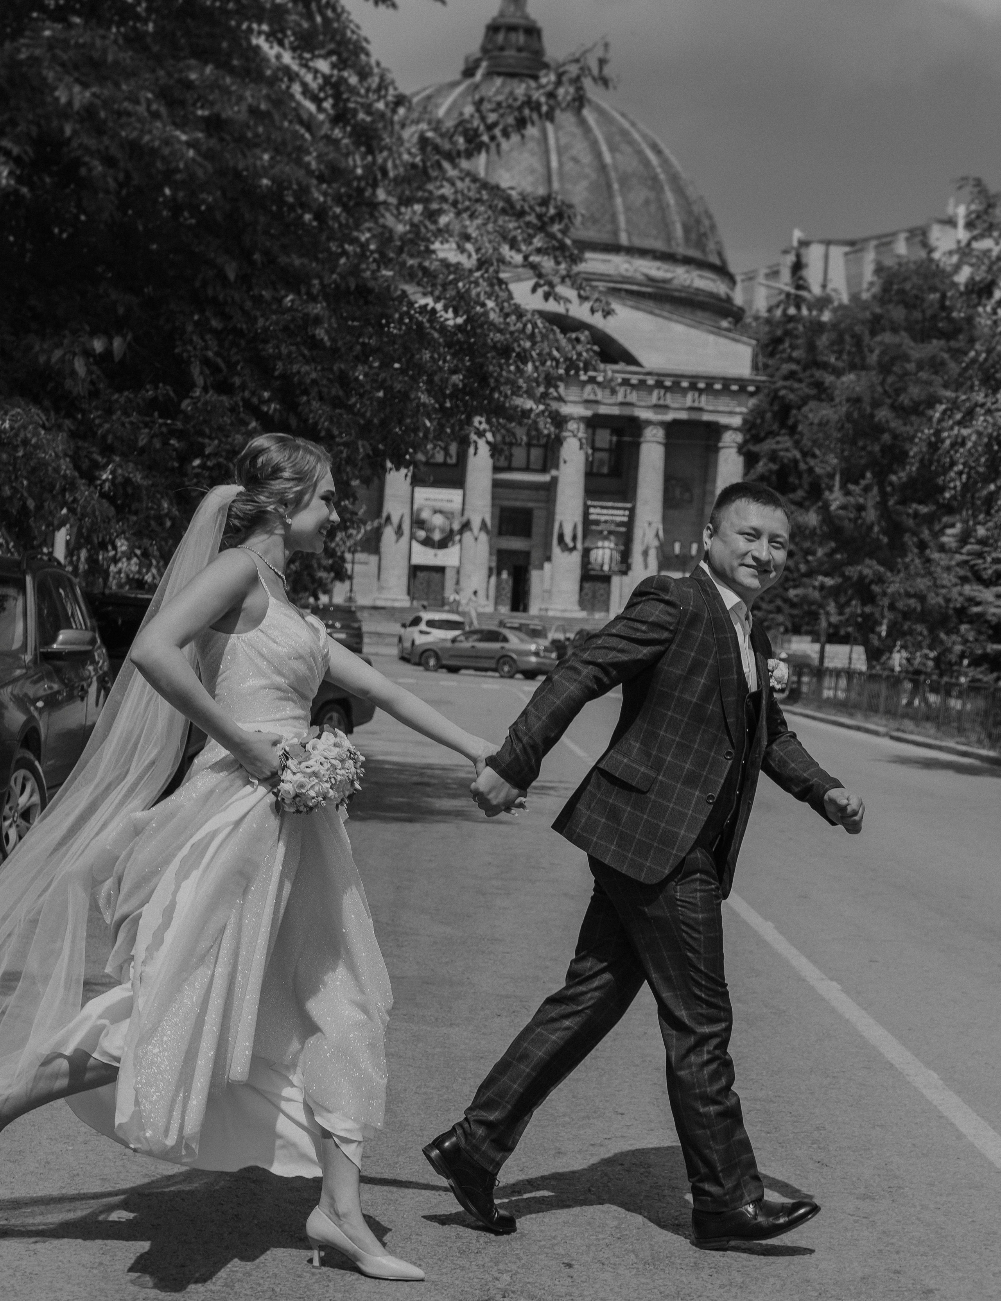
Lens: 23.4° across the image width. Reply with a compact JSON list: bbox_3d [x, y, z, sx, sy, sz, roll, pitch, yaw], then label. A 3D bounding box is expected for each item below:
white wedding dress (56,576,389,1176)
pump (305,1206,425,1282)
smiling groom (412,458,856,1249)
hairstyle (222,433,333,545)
[{"bbox_3d":[-0.559,0.459,5.020,0.600,1.240,0.540,3,0,16],"label":"white wedding dress"},{"bbox_3d":[-0.281,1.220,4.987,0.238,0.125,0.080,3,0,18],"label":"pump"},{"bbox_3d":[0.335,0.467,5.400,0.840,1.710,0.600,3,0,21],"label":"smiling groom"},{"bbox_3d":[-0.463,-0.335,5.020,0.220,0.230,0.190,3,0,-3],"label":"hairstyle"}]

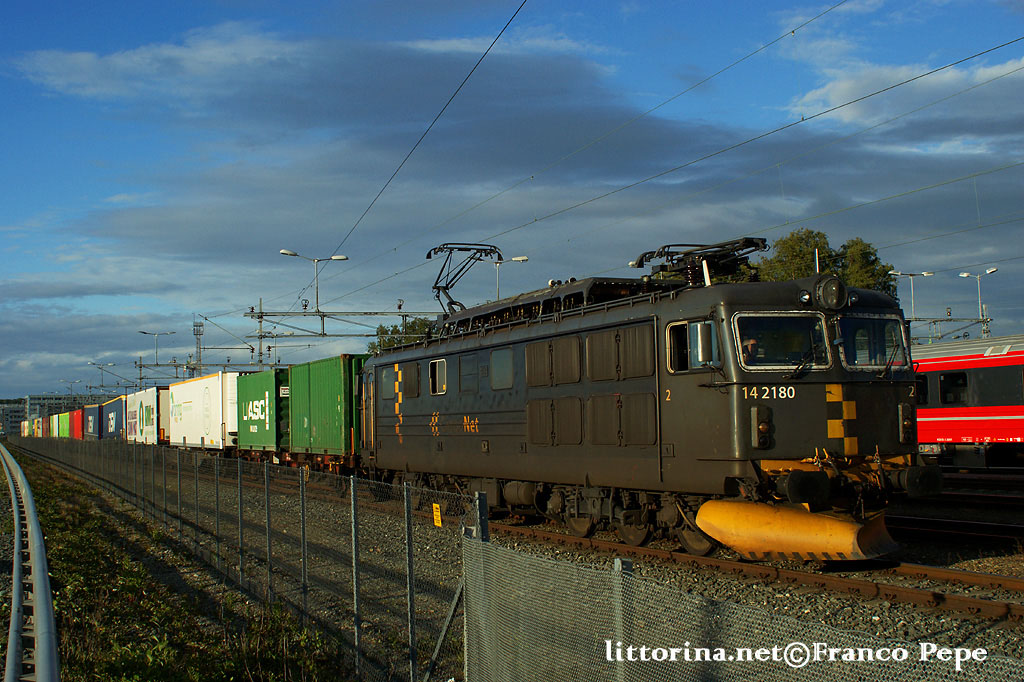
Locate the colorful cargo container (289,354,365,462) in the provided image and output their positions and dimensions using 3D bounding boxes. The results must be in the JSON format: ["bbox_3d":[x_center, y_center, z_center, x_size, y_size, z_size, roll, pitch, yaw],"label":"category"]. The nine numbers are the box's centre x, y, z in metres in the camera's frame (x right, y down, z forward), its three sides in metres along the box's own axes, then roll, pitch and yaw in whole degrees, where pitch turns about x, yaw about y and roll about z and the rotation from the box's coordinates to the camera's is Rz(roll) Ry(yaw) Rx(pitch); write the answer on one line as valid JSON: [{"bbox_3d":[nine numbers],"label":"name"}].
[{"bbox_3d":[-4.460,1.868,34.150,2.438,2.591,6.058,0,-4,-24],"label":"colorful cargo container"}]

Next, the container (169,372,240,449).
[{"bbox_3d":[-12.960,3.180,53.300,2.550,2.950,13.500,0,-4,-24],"label":"container"}]

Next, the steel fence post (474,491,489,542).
[{"bbox_3d":[-0.225,2.270,10.050,0.080,2.000,0.080,0,-4,-24],"label":"steel fence post"}]

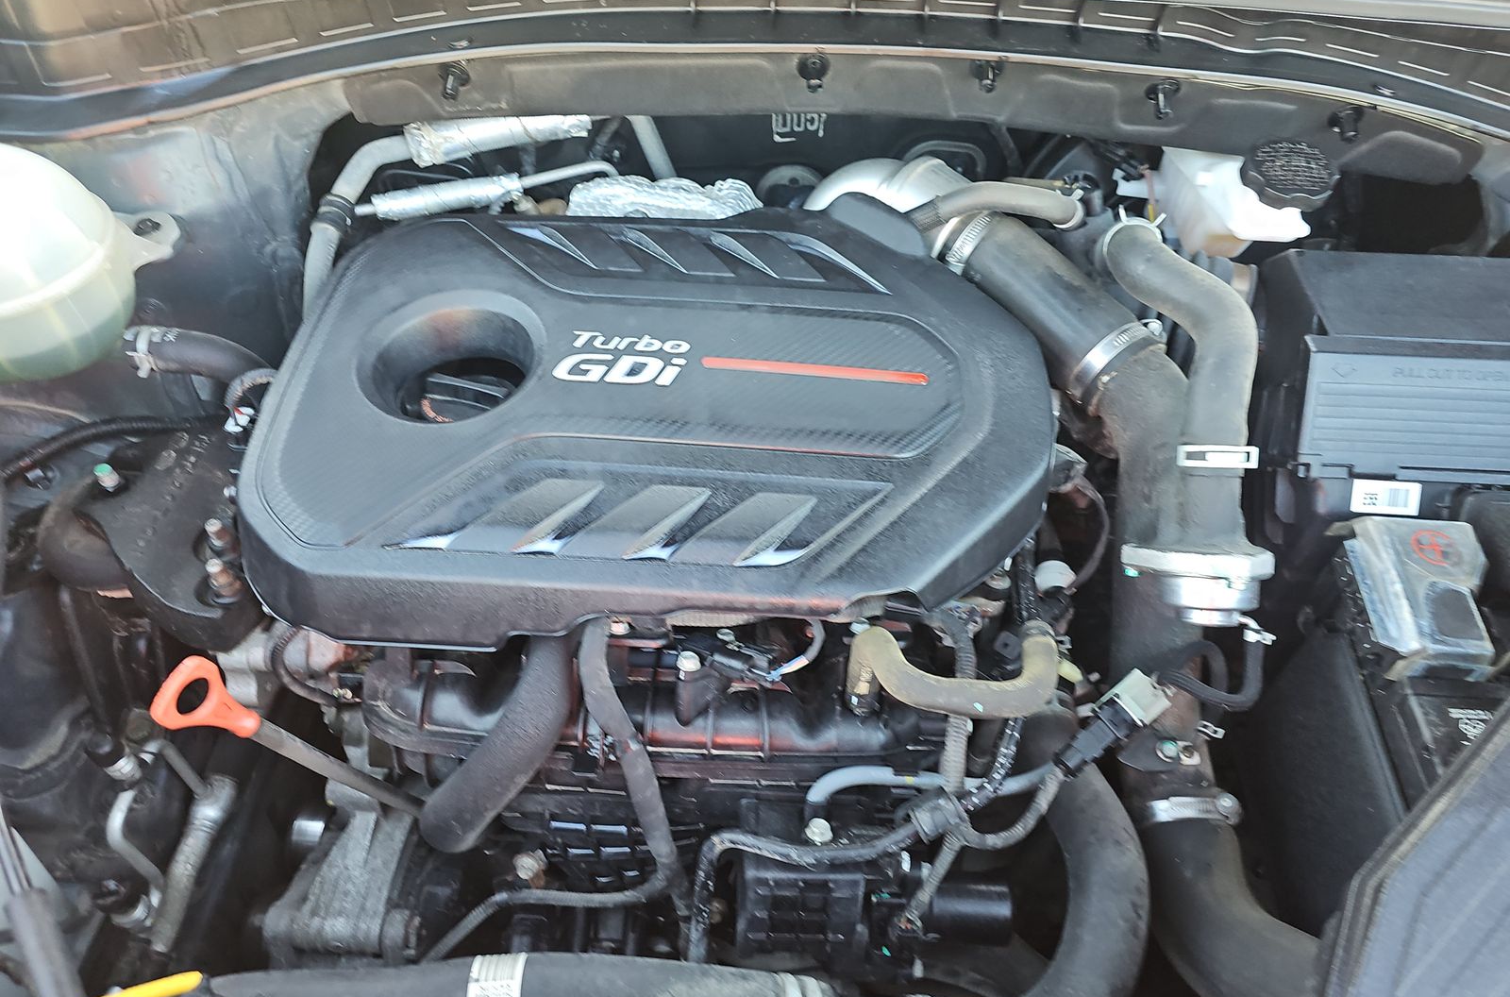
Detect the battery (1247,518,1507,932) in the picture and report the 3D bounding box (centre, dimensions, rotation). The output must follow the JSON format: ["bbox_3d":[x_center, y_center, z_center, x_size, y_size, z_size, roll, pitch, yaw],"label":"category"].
[{"bbox_3d":[0.514,0.176,0.727,0.245,0.200,0.190,3,52,0],"label":"battery"}]

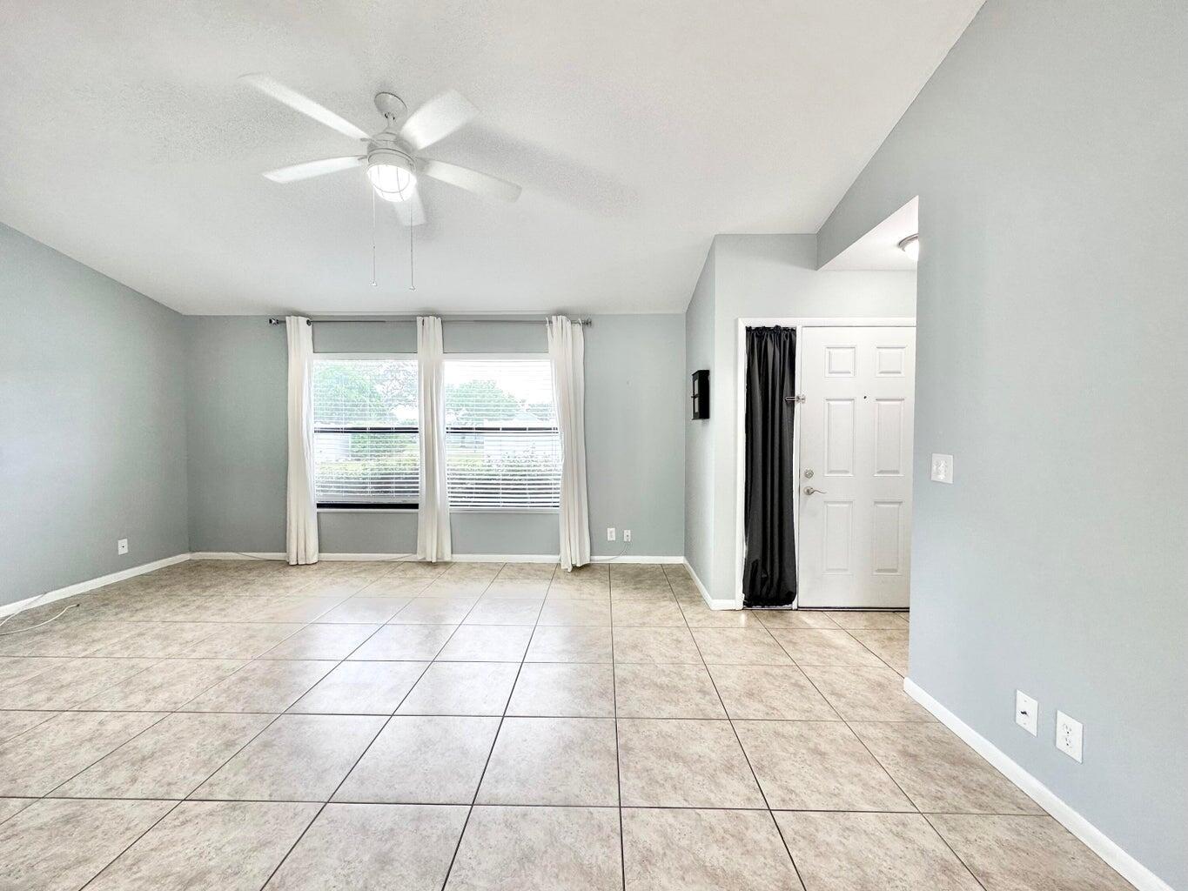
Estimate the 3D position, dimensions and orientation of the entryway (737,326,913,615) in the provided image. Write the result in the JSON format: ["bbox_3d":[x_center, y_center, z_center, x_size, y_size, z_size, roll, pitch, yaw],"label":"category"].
[{"bbox_3d":[1.738,0.136,3.477,1.435,2.107,0.110,0,2,1],"label":"entryway"}]

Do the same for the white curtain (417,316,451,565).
[{"bbox_3d":[-1.533,-0.046,4.618,0.311,2.364,0.120,0,2,1],"label":"white curtain"}]

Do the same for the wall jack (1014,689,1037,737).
[{"bbox_3d":[1.548,0.959,1.721,0.009,0.124,0.083,0,2,1],"label":"wall jack"}]

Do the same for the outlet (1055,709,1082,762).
[{"bbox_3d":[1.544,0.947,1.563,0.009,0.123,0.084,0,2,1],"label":"outlet"}]

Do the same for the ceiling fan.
[{"bbox_3d":[-0.996,-1.454,2.358,1.280,0.540,1.280,0,2,1],"label":"ceiling fan"}]

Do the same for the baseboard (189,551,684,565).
[{"bbox_3d":[-1.579,1.117,4.740,4.923,0.071,0.018,0,2,1],"label":"baseboard"}]

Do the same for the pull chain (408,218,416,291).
[{"bbox_3d":[-0.882,-0.938,2.329,0.022,0.380,0.022,0,2,1],"label":"pull chain"}]

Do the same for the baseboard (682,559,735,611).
[{"bbox_3d":[0.952,1.136,4.077,0.175,0.072,1.212,0,2,1],"label":"baseboard"}]

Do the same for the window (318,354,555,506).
[{"bbox_3d":[-1.561,-0.127,4.748,2.607,1.531,0.120,0,2,1],"label":"window"}]

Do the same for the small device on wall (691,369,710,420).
[{"bbox_3d":[0.827,-0.381,3.692,0.082,0.366,0.244,0,2,1],"label":"small device on wall"}]

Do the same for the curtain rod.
[{"bbox_3d":[-1.584,-1.181,4.592,3.126,0.060,0.080,0,2,1],"label":"curtain rod"}]

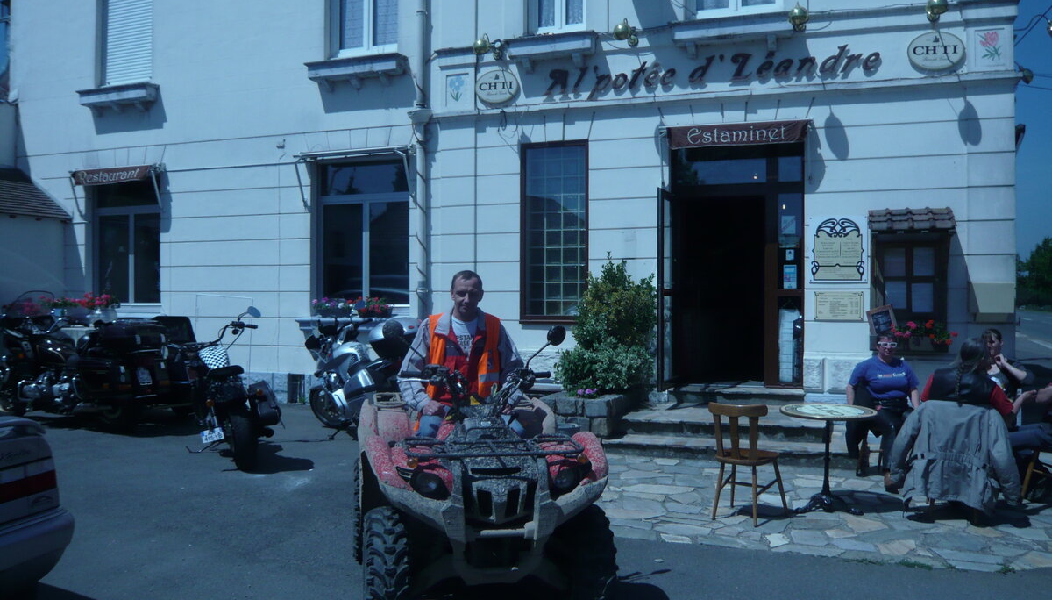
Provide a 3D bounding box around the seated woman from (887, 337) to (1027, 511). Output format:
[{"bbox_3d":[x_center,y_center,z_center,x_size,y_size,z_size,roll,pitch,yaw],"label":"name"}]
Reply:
[{"bbox_3d":[3.249,0.929,6.454,0.760,1.280,0.900,0,0,9],"label":"seated woman"}]

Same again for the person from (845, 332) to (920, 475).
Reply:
[{"bbox_3d":[3.079,0.930,7.404,0.620,1.270,0.850,0,0,16],"label":"person"}]

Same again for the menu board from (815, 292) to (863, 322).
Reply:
[{"bbox_3d":[3.575,0.075,9.747,0.533,0.351,0.025,0,0,19],"label":"menu board"}]

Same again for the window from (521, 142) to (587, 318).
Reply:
[{"bbox_3d":[0.356,-0.873,10.797,0.882,2.247,0.140,0,0,19],"label":"window"}]

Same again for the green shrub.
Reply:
[{"bbox_3d":[0.909,0.286,9.750,1.080,1.550,0.950,0,0,19],"label":"green shrub"}]

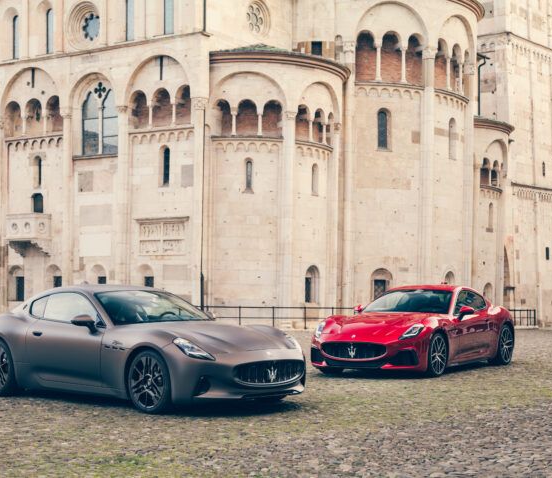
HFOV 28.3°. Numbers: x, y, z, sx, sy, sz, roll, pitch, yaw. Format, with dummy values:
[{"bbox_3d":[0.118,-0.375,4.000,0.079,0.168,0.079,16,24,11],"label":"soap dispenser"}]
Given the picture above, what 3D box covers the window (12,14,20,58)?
[{"bbox_3d":[-10.528,-8.225,44.446,0.460,1.800,0.220,-2,-3,32],"label":"window"}]

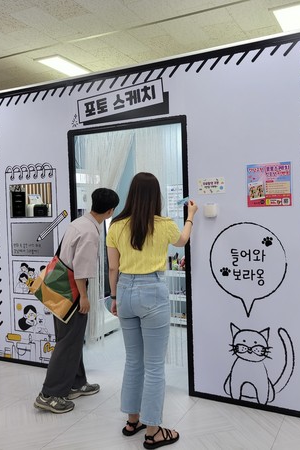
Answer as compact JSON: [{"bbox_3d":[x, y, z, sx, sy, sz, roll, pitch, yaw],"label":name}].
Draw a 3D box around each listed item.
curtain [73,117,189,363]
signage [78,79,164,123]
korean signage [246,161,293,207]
[{"bbox_3d":[-0.171,0.161,3.616,0.970,1.830,0.100,-1,2,28],"label":"curtain"},{"bbox_3d":[-0.235,-0.955,3.506,0.785,0.210,0.020,-3,1,28],"label":"signage"},{"bbox_3d":[0.787,-0.266,2.988,0.292,0.293,0.010,-1,2,28],"label":"korean signage"}]

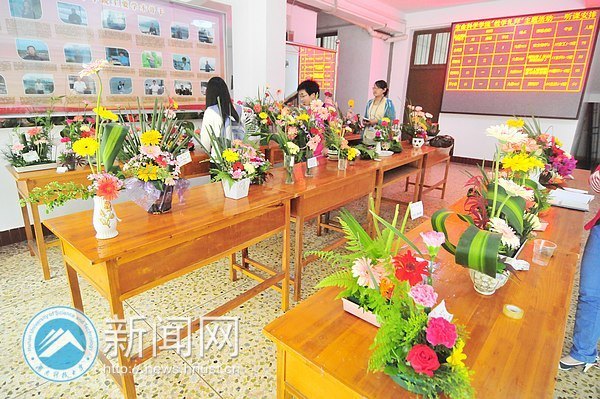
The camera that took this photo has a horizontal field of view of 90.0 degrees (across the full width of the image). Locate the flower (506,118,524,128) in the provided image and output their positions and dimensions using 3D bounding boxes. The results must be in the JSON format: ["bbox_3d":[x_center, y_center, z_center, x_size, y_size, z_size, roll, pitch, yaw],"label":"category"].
[{"bbox_3d":[1.222,-0.431,1.700,0.095,0.060,0.090,14,21,35],"label":"flower"}]

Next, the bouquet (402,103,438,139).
[{"bbox_3d":[1.427,-0.936,3.550,0.380,0.380,0.330,8,19,22],"label":"bouquet"}]

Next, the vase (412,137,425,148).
[{"bbox_3d":[1.431,-0.689,3.620,0.130,0.125,0.130,8,19,21],"label":"vase"}]

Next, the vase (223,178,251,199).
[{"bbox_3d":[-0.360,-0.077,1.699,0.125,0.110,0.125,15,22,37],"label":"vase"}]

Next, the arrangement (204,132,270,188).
[{"bbox_3d":[-0.362,-0.234,1.710,0.370,0.290,0.290,-3,18,-12],"label":"arrangement"}]

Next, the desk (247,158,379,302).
[{"bbox_3d":[0.107,0.165,2.428,0.580,0.770,1.090,15,22,37],"label":"desk"}]

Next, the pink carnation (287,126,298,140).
[{"bbox_3d":[-0.055,-0.488,2.200,0.080,0.085,0.075,1,17,-1],"label":"pink carnation"}]

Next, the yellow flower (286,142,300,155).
[{"bbox_3d":[-0.043,-0.334,1.960,0.085,0.075,0.080,1,17,-1],"label":"yellow flower"}]

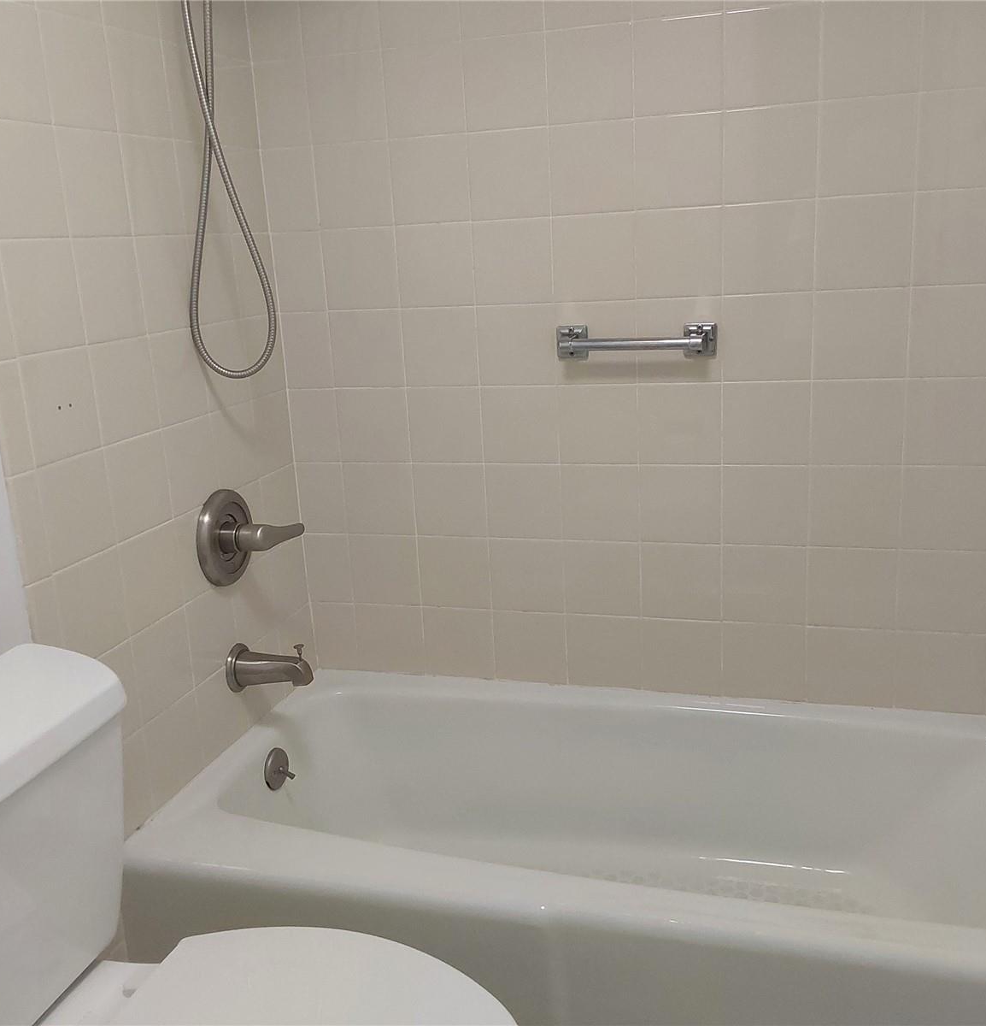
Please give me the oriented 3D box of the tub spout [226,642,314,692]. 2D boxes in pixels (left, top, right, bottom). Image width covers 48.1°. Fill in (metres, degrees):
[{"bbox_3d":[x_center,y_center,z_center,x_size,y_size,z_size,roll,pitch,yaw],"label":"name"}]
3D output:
[{"bbox_3d":[-0.405,0.288,2.060,0.156,0.103,0.091,1,15,17],"label":"tub spout"}]

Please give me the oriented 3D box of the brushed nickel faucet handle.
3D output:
[{"bbox_3d":[-0.428,0.048,2.003,0.135,0.177,0.177,1,15,17],"label":"brushed nickel faucet handle"}]

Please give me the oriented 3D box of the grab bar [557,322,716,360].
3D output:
[{"bbox_3d":[0.252,-0.306,1.992,0.293,0.062,0.068,1,15,17],"label":"grab bar"}]

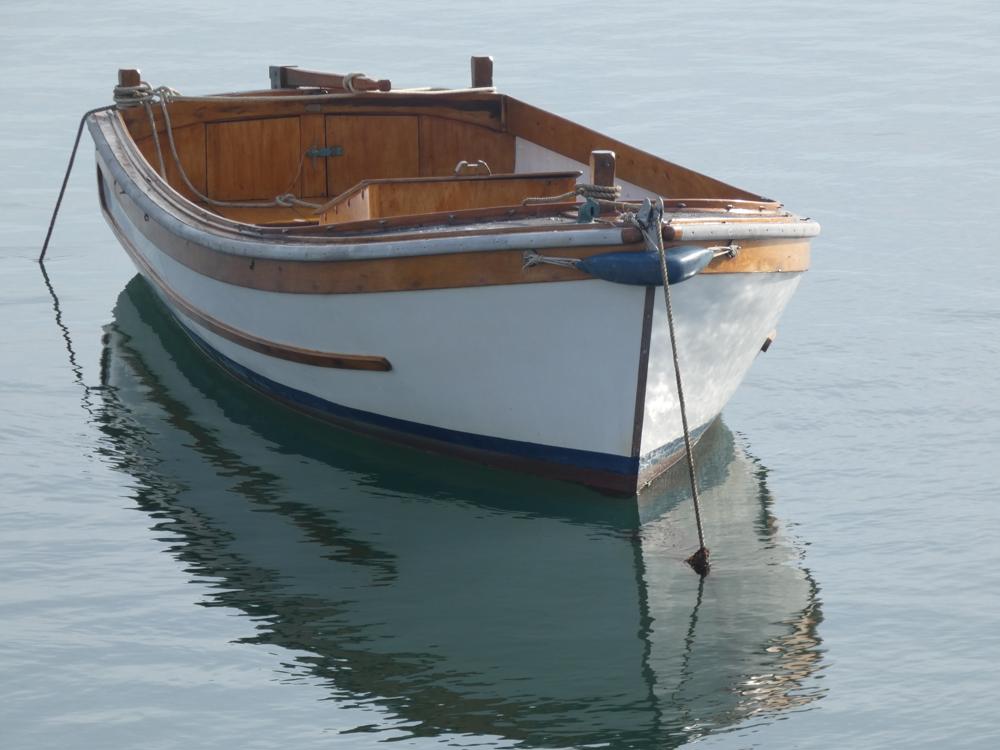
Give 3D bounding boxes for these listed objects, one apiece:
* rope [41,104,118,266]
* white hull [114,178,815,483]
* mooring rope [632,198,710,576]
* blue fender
[{"bbox_3d":[-1.621,-0.737,34.347,0.333,0.666,0.327,-1,10,0],"label":"rope"},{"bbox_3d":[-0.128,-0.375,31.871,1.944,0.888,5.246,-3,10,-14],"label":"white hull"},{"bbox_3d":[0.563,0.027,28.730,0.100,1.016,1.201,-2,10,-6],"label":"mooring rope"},{"bbox_3d":[0.472,-0.354,29.162,0.473,0.126,0.121,-3,10,-17],"label":"blue fender"}]

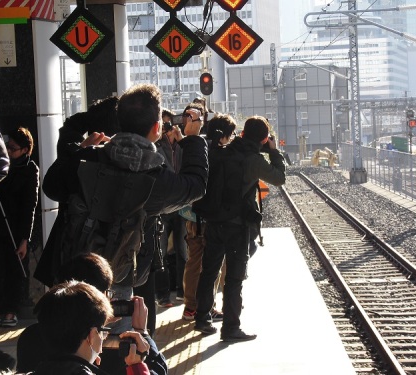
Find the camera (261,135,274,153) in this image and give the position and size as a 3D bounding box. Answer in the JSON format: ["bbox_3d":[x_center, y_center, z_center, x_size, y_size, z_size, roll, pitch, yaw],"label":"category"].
[{"bbox_3d":[0.464,-0.343,9.120,0.130,0.100,0.110,-1,3,22],"label":"camera"}]

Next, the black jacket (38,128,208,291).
[{"bbox_3d":[-0.372,0.095,5.030,0.720,0.670,0.460,-2,3,12],"label":"black jacket"}]

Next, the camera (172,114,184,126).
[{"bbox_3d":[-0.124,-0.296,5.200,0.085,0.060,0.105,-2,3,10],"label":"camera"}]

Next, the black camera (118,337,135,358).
[{"bbox_3d":[-0.258,0.509,3.720,0.060,0.070,0.110,-1,3,17],"label":"black camera"}]

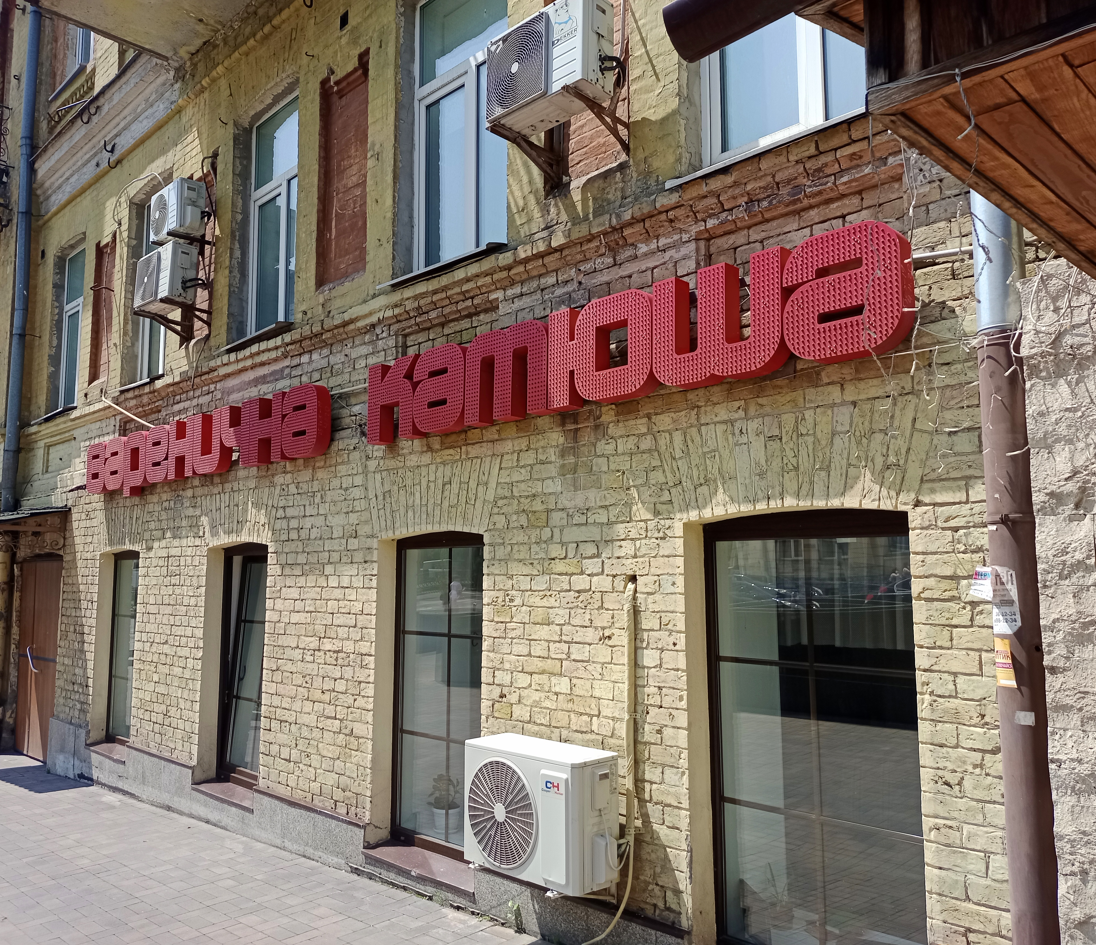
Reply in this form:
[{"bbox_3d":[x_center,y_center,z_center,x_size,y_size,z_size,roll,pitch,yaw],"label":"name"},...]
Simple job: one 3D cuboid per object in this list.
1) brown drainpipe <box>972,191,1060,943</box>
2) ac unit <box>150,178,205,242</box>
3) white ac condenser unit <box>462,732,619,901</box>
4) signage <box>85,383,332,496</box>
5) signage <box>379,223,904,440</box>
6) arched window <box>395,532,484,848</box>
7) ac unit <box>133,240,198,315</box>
[{"bbox_3d":[1.483,0.407,2.889,0.150,2.950,0.150,6,-9,-44],"label":"brown drainpipe"},{"bbox_3d":[-3.266,-2.226,8.001,0.260,0.483,0.645,6,-9,-44],"label":"ac unit"},{"bbox_3d":[-0.025,1.548,4.198,0.315,0.546,0.742,6,-9,-44],"label":"white ac condenser unit"},{"bbox_3d":[-3.077,-0.155,7.686,0.100,0.557,4.521,6,-9,-44],"label":"signage"},{"bbox_3d":[0.107,-0.551,4.456,0.100,0.480,3.370,6,-9,-44],"label":"signage"},{"bbox_3d":[-0.611,1.297,5.395,0.090,1.893,1.030,6,-9,-44],"label":"arched window"},{"bbox_3d":[-3.375,-1.675,8.036,0.260,0.492,0.791,6,-9,-44],"label":"ac unit"}]

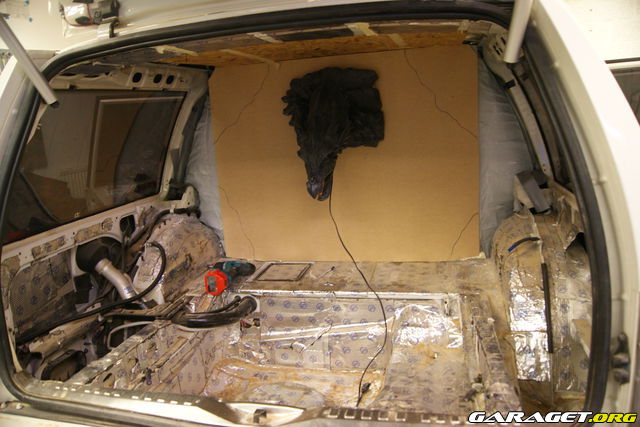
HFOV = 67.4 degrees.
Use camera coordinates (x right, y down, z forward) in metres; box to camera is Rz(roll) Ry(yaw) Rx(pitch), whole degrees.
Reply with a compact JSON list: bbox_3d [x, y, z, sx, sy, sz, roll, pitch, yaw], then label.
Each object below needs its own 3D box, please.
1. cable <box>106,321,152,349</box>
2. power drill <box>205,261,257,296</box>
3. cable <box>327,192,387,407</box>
[{"bbox_3d":[-0.560,0.336,1.367,0.093,0.062,0.160,0,13,13],"label":"cable"},{"bbox_3d":[-0.349,0.210,1.712,0.201,0.082,0.242,0,13,16],"label":"power drill"},{"bbox_3d":[0.111,0.257,1.596,0.221,0.587,0.474,0,13,13],"label":"cable"}]

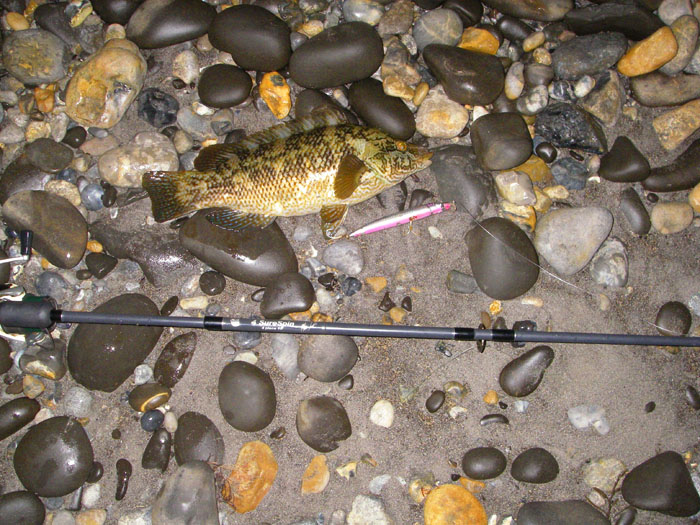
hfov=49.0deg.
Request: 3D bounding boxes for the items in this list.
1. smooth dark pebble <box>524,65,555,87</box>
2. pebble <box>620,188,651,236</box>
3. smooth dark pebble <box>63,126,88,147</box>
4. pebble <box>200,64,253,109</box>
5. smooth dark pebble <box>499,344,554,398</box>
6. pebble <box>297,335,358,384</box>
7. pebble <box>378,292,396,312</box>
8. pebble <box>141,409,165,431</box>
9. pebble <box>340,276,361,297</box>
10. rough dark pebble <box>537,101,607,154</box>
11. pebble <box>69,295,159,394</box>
[{"bbox_3d":[0.234,-0.231,0.950,0.036,0.024,0.031,0,81,0],"label":"smooth dark pebble"},{"bbox_3d":[0.344,-0.061,0.928,0.027,0.022,0.061,-19,77,-5],"label":"pebble"},{"bbox_3d":[-0.335,-0.152,0.936,0.030,0.019,0.026,-37,83,-5],"label":"smooth dark pebble"},{"bbox_3d":[-0.156,-0.219,0.959,0.066,0.038,0.058,13,76,3],"label":"pebble"},{"bbox_3d":[0.195,0.116,0.847,0.038,0.027,0.069,37,80,7],"label":"smooth dark pebble"},{"bbox_3d":[-0.026,0.110,0.916,0.071,0.041,0.068,0,75,0],"label":"pebble"},{"bbox_3d":[0.040,0.046,0.871,0.018,0.011,0.020,-27,75,-8],"label":"pebble"},{"bbox_3d":[-0.228,0.181,0.886,0.023,0.018,0.027,44,84,6],"label":"pebble"},{"bbox_3d":[0.003,0.028,0.908,0.022,0.017,0.024,-15,76,-4],"label":"pebble"},{"bbox_3d":[0.283,-0.172,0.985,0.093,0.045,0.061,19,76,5],"label":"rough dark pebble"},{"bbox_3d":[-0.261,0.086,0.854,0.083,0.037,0.119,41,81,8],"label":"pebble"}]

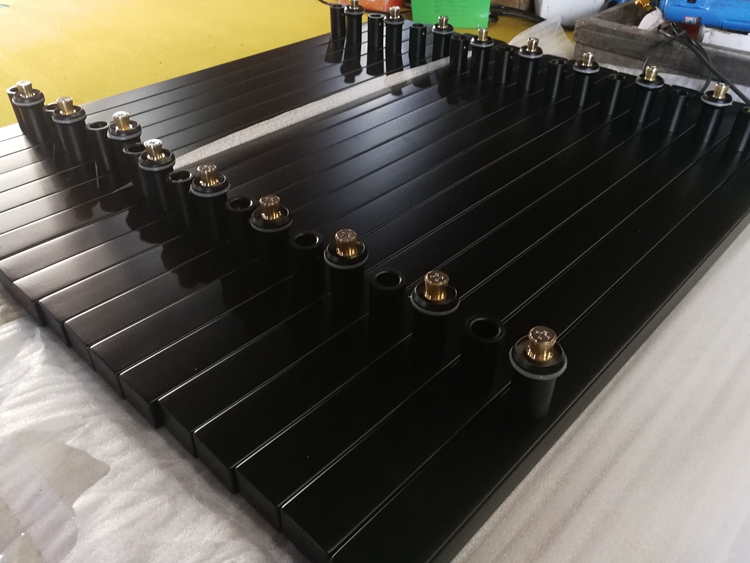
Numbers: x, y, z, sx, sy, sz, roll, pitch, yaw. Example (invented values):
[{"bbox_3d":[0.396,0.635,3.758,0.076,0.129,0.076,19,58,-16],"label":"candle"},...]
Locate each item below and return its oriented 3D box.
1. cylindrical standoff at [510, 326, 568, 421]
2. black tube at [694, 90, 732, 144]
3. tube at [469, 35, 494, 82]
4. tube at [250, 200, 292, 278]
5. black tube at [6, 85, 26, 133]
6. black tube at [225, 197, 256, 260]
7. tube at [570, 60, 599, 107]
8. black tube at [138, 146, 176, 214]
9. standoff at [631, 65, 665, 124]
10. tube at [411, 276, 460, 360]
[{"bbox_3d":[0.099,0.057,0.365,0.035,0.063,0.035,0,38,0],"label":"cylindrical standoff"},{"bbox_3d":[0.387,-0.190,0.677,0.030,0.050,0.030,32,48,33],"label":"black tube"},{"bbox_3d":[0.155,-0.334,0.856,0.035,0.063,0.035,0,38,0],"label":"tube"},{"bbox_3d":[-0.085,-0.040,0.490,0.035,0.067,0.035,0,39,0],"label":"tube"},{"bbox_3d":[-0.431,-0.213,0.719,0.025,0.046,0.025,32,49,33],"label":"black tube"},{"bbox_3d":[-0.112,-0.047,0.502,0.025,0.045,0.025,0,39,0],"label":"black tube"},{"bbox_3d":[0.282,-0.268,0.793,0.034,0.052,0.034,32,49,33],"label":"tube"},{"bbox_3d":[-0.202,-0.096,0.558,0.030,0.050,0.030,32,48,33],"label":"black tube"},{"bbox_3d":[0.345,-0.240,0.748,0.035,0.066,0.035,32,49,33],"label":"standoff"},{"bbox_3d":[0.040,0.024,0.400,0.032,0.064,0.032,0,39,0],"label":"tube"}]

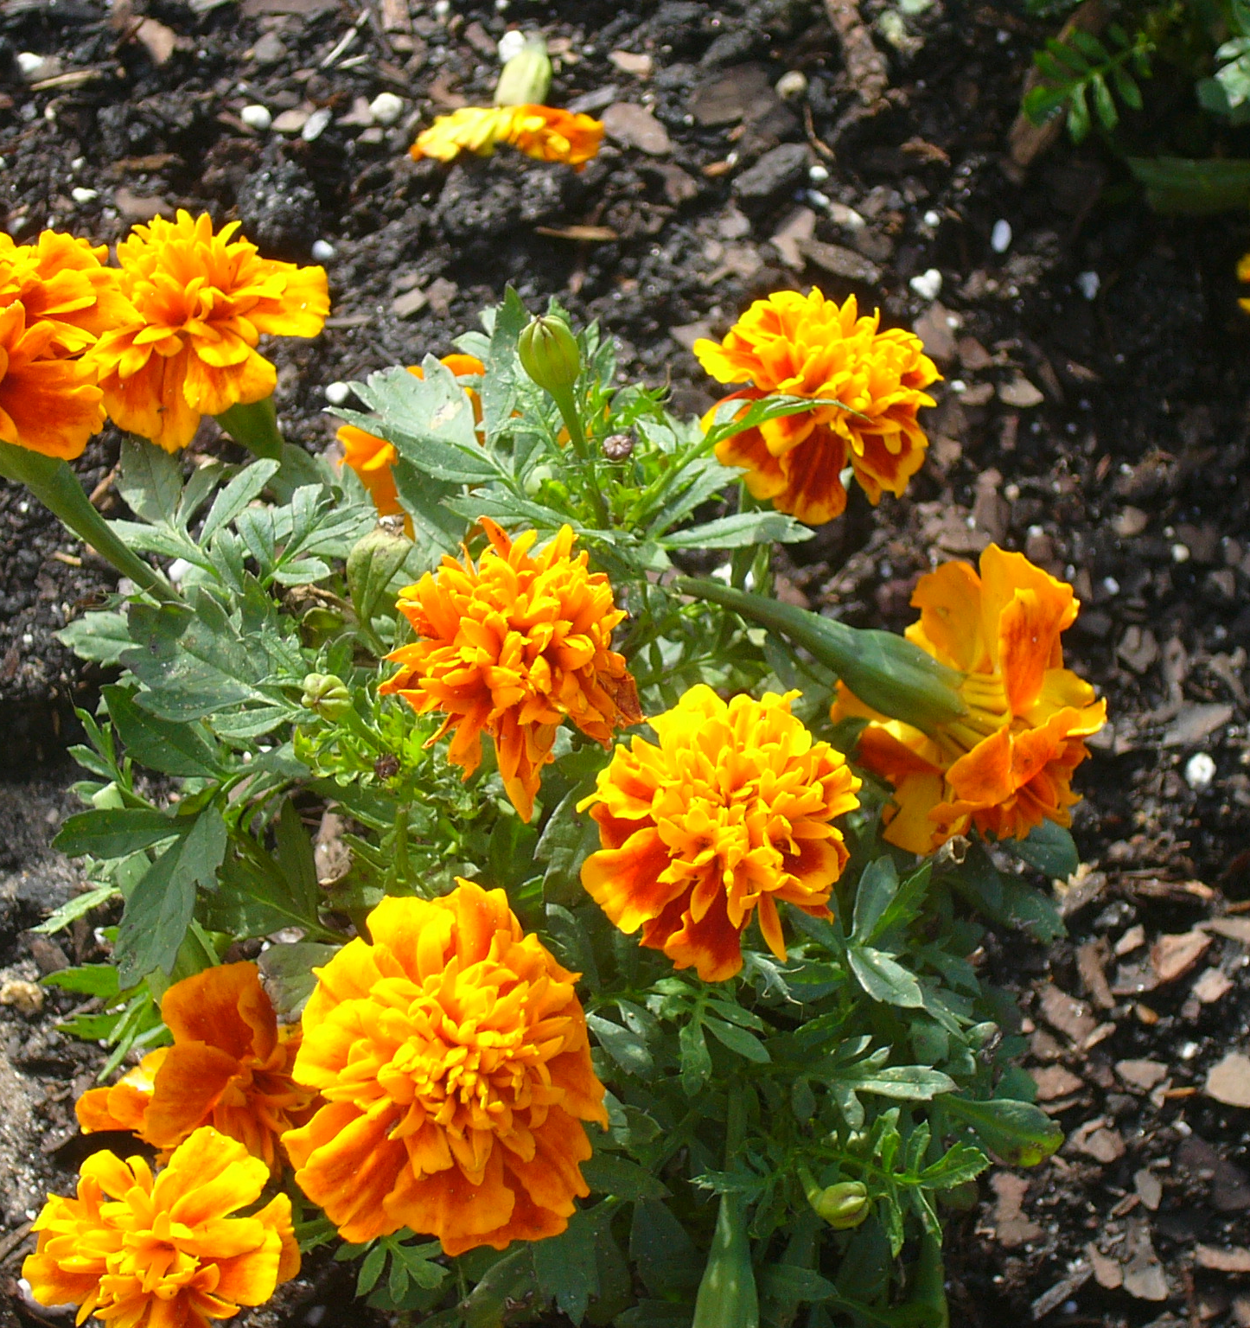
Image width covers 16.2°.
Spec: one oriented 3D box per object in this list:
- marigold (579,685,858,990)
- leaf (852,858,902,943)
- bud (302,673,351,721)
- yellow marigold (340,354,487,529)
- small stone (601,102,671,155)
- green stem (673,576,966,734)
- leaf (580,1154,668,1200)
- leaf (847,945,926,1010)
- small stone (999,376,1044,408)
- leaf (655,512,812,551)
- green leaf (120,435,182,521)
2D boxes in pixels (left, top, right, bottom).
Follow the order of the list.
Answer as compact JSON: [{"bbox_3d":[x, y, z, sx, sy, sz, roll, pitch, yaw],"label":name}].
[{"bbox_3d":[0.017,0.031,0.800,0.051,0.034,0.051,1,65,-2],"label":"marigold"},{"bbox_3d":[0.047,0.045,0.830,0.009,0.003,0.018,13,66,19],"label":"leaf"},{"bbox_3d":[-0.057,0.006,0.840,0.009,0.011,0.009,0,90,24],"label":"bud"},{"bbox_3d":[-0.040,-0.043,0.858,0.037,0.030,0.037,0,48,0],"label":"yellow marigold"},{"bbox_3d":[0.003,-0.127,1.042,0.018,0.006,0.013,28,51,25],"label":"small stone"},{"bbox_3d":[0.033,-0.002,0.755,0.056,0.013,0.013,23,5,-12],"label":"green stem"},{"bbox_3d":[-0.001,0.086,0.735,0.017,0.004,0.009,8,41,0],"label":"leaf"},{"bbox_3d":[0.048,0.058,0.811,0.018,0.004,0.008,37,58,19],"label":"leaf"},{"bbox_3d":[0.085,-0.059,0.949,0.008,0.005,0.008,-17,50,-15],"label":"small stone"},{"bbox_3d":[0.022,-0.026,0.865,0.031,0.004,0.009,0,45,0],"label":"leaf"},{"bbox_3d":[-0.090,-0.035,0.830,0.011,0.004,0.019,-21,62,-11],"label":"green leaf"}]

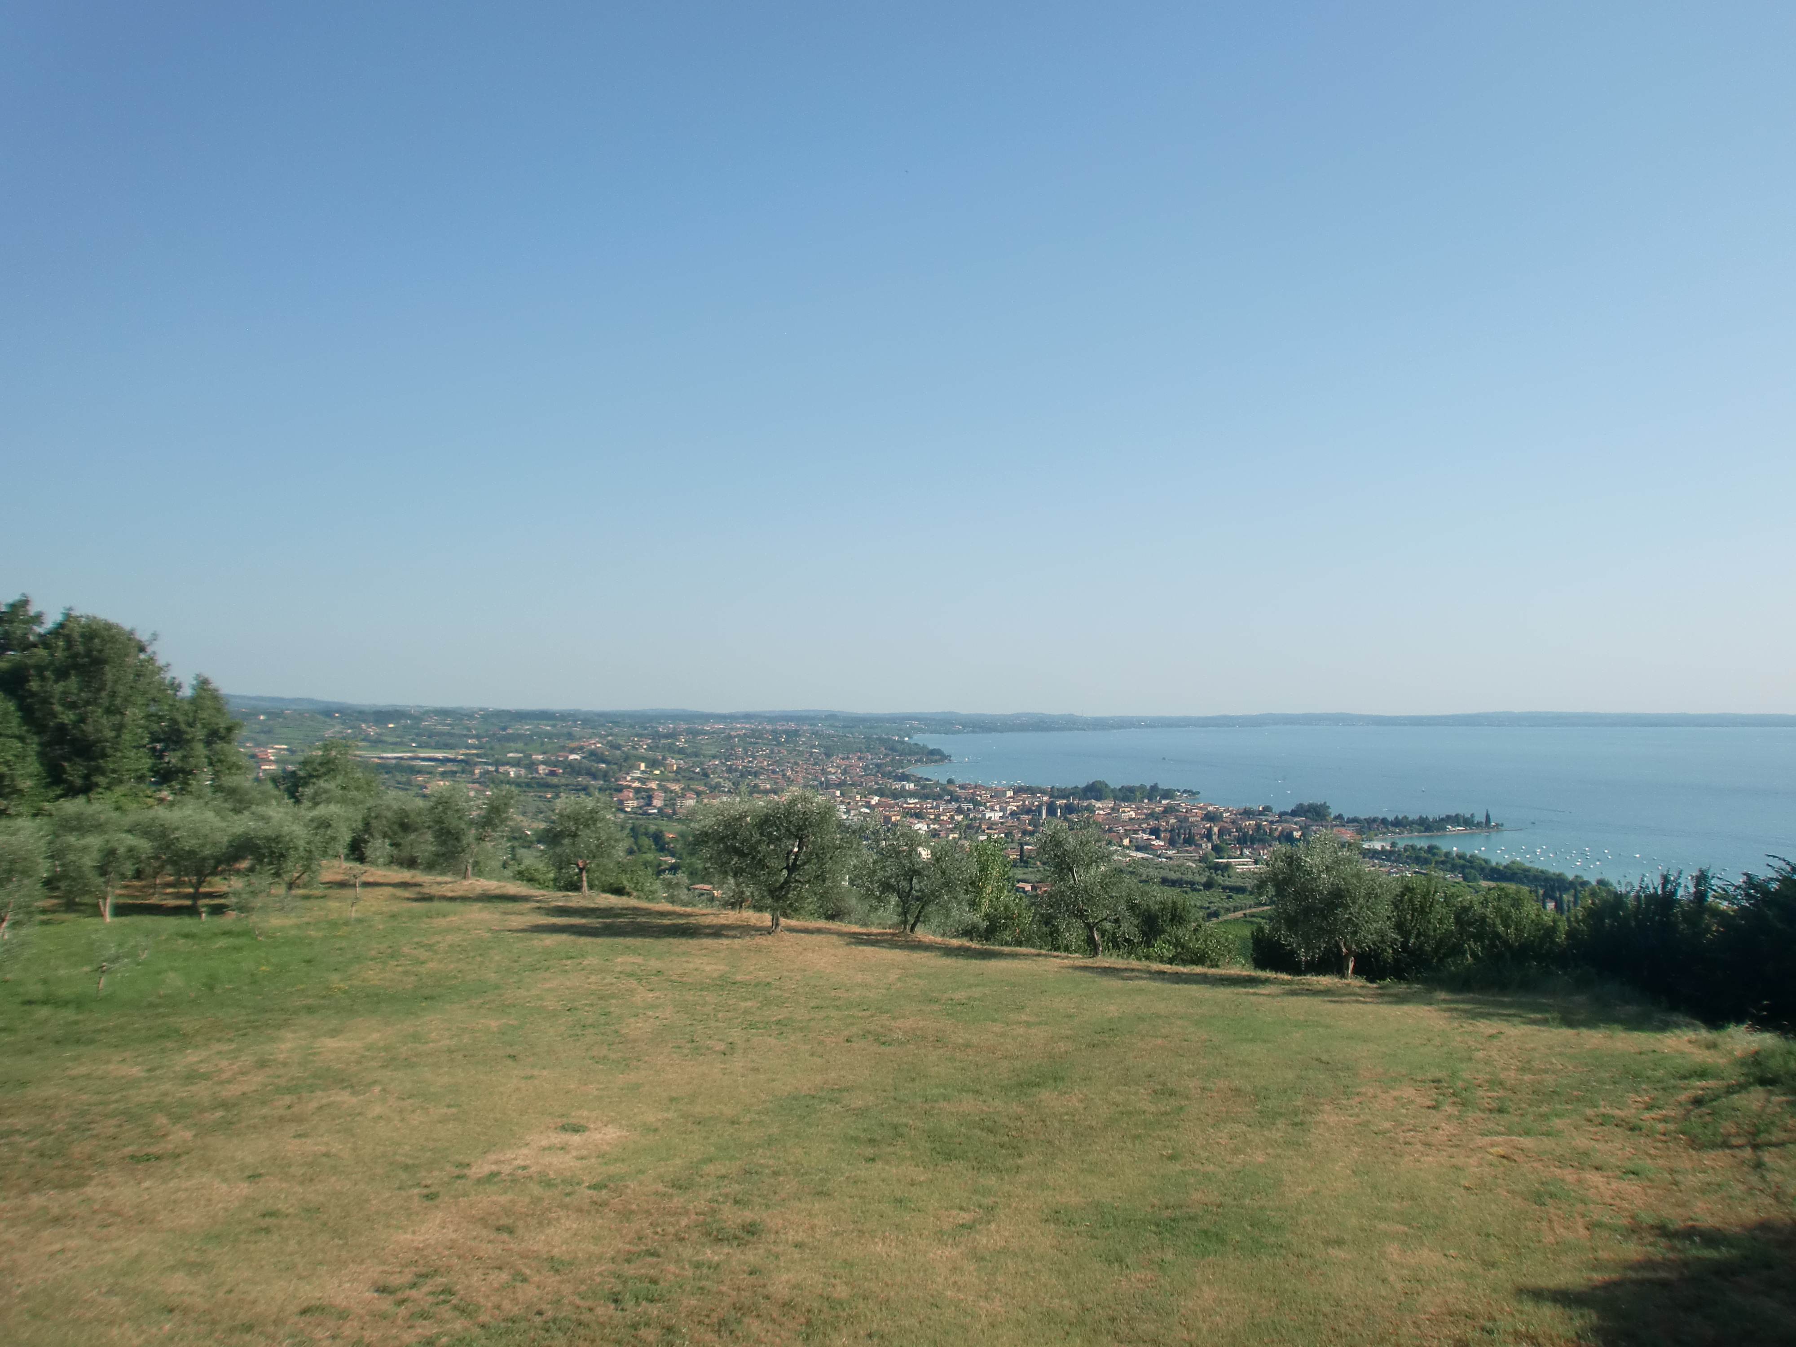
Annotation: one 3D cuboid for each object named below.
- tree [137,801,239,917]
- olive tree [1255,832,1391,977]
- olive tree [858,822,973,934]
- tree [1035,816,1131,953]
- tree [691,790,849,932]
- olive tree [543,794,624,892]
[{"bbox_3d":[-22.632,5.926,43.000,3.270,3.670,3.430,0,-2,0],"label":"tree"},{"bbox_3d":[11.188,6.074,35.500,3.580,3.840,3.510,0,-2,0],"label":"olive tree"},{"bbox_3d":[0.520,6.054,40.000,3.410,3.330,3.340,0,-2,0],"label":"olive tree"},{"bbox_3d":[5.080,5.869,37.000,2.730,3.770,3.010,0,-2,0],"label":"tree"},{"bbox_3d":[-3.807,5.575,40.000,4.660,4.200,4.660,0,-2,0],"label":"tree"},{"bbox_3d":[-11.209,6.091,48.000,2.900,3.540,3.040,0,-2,0],"label":"olive tree"}]

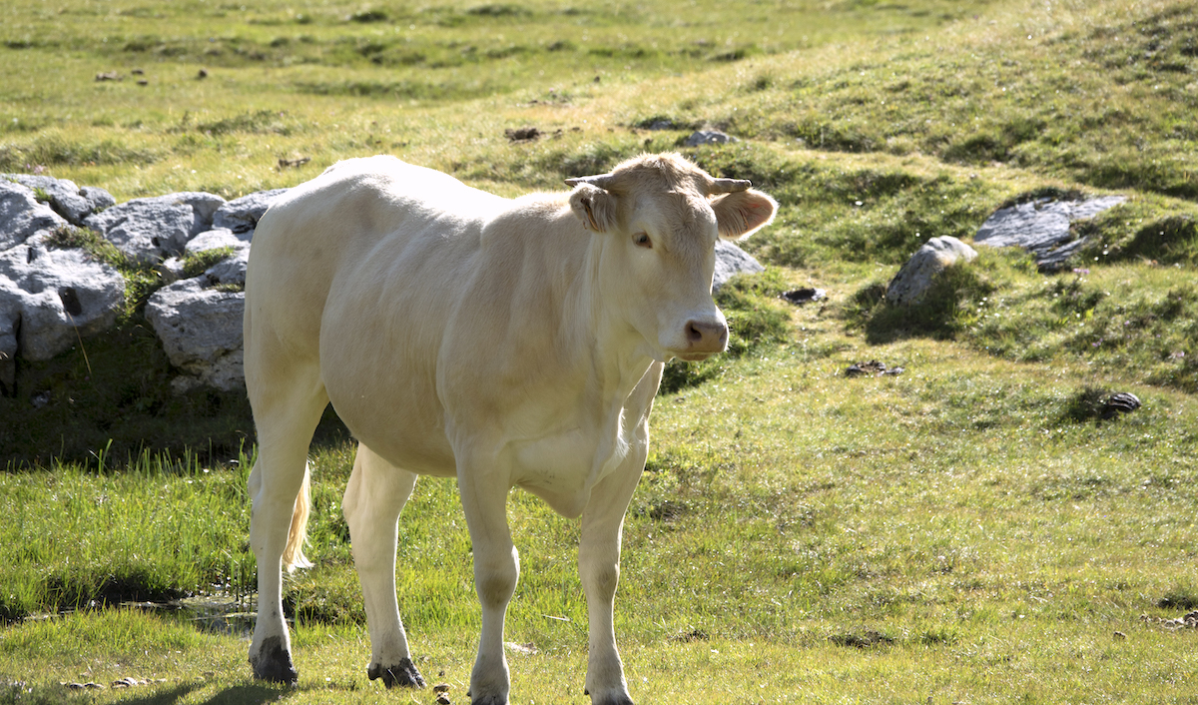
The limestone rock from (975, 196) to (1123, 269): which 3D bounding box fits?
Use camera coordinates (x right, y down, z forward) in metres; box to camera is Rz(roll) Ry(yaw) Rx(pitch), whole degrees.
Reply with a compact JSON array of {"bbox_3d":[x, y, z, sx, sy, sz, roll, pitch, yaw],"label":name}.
[{"bbox_3d":[1.798,-0.476,35.300,0.620,0.310,0.500,0,3,0],"label":"limestone rock"}]

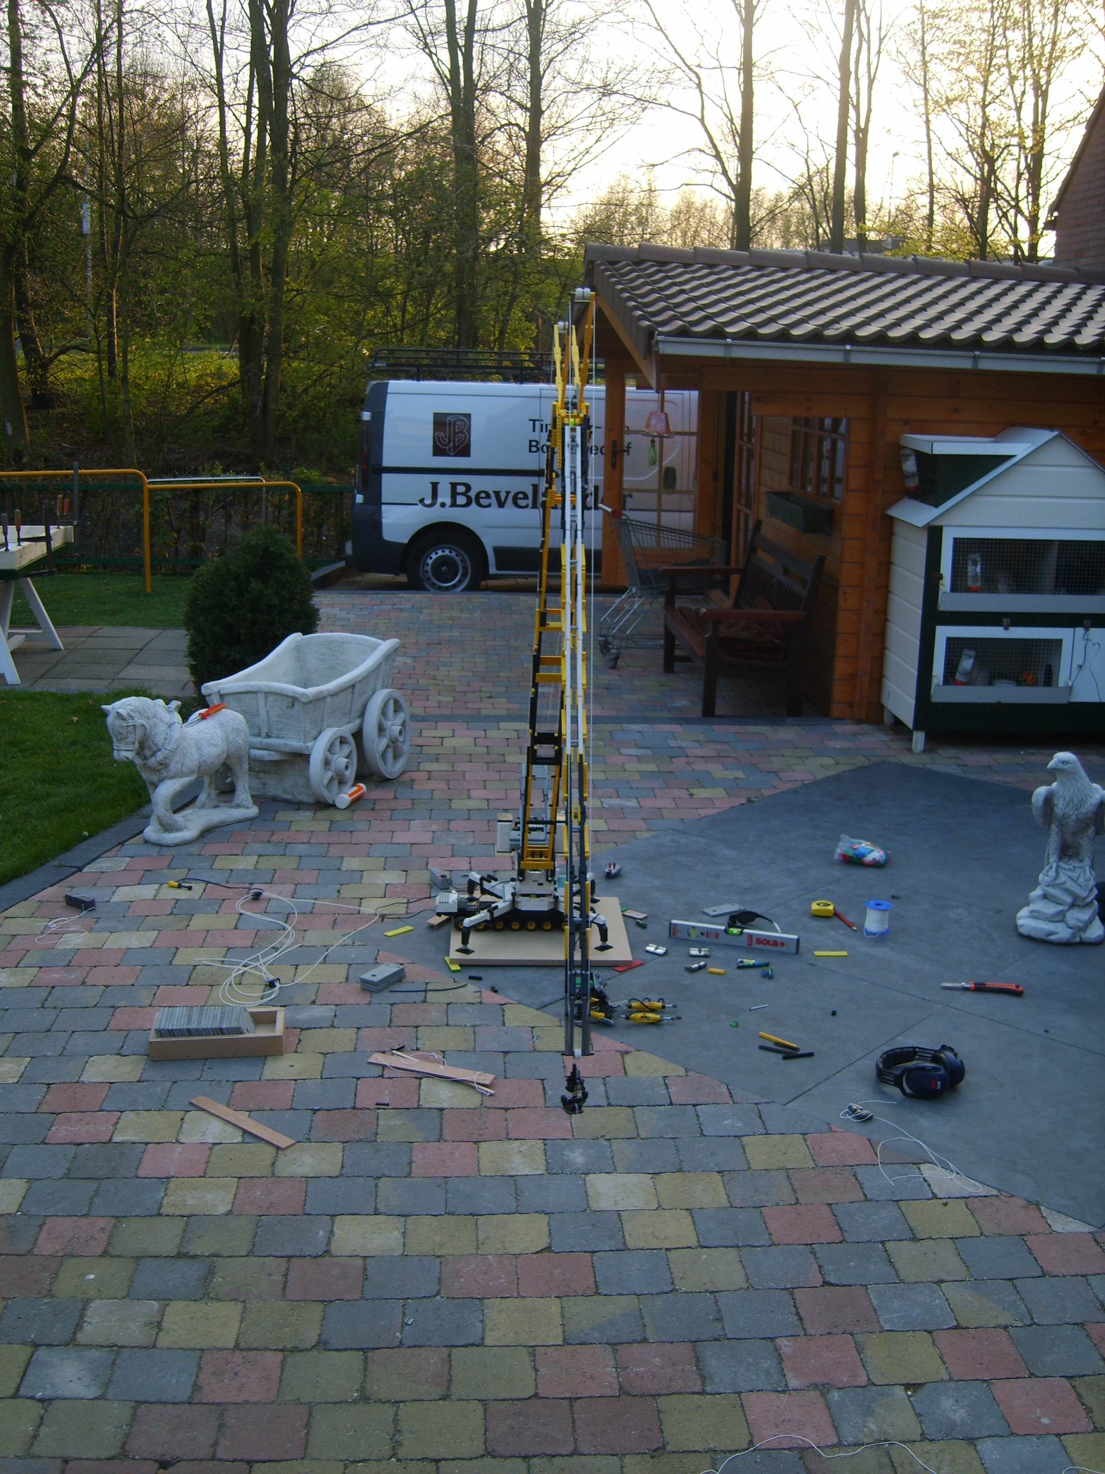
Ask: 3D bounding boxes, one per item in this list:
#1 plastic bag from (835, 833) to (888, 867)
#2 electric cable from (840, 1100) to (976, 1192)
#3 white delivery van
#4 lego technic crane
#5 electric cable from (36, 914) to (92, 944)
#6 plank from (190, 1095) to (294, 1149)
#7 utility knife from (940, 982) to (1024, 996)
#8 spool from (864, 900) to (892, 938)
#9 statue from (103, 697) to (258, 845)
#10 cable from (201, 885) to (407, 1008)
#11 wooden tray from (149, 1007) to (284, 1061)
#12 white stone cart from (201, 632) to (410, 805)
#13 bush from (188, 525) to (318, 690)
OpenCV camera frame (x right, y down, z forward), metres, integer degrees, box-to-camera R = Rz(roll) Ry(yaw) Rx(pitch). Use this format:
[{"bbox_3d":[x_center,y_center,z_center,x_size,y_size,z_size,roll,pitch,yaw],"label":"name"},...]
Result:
[{"bbox_3d":[1.127,0.414,5.426,0.190,0.080,0.130,5,14,15],"label":"plastic bag"},{"bbox_3d":[0.794,0.926,3.401,0.178,0.022,0.422,-3,15,-14],"label":"electric cable"},{"bbox_3d":[0.751,-2.312,13.828,5.100,1.970,1.930,0,13,-4],"label":"white delivery van"},{"bbox_3d":[-0.081,-0.222,3.976,0.550,1.900,1.680,1,13,0],"label":"lego technic crane"},{"bbox_3d":[-1.515,0.581,4.595,0.150,0.015,0.247,-5,16,-20],"label":"electric cable"},{"bbox_3d":[-0.714,0.885,3.424,0.333,0.010,0.039,12,17,37],"label":"plank"},{"bbox_3d":[1.220,0.715,4.229,0.229,0.021,0.034,3,15,8],"label":"utility knife"},{"bbox_3d":[1.025,0.573,4.722,0.084,0.090,0.084,1,13,0],"label":"spool"},{"bbox_3d":[-1.387,0.066,5.673,0.240,0.560,0.620,9,15,29],"label":"statue"},{"bbox_3d":[-0.747,0.613,4.562,0.600,0.030,0.980,1,13,0],"label":"cable"},{"bbox_3d":[-0.858,0.764,3.844,0.328,0.060,0.165,-1,15,-7],"label":"wooden tray"},{"bbox_3d":[-0.974,-0.071,6.026,0.490,0.565,0.889,6,16,19],"label":"white stone cart"},{"bbox_3d":[-1.612,-0.684,8.087,0.740,0.930,0.740,1,13,0],"label":"bush"}]

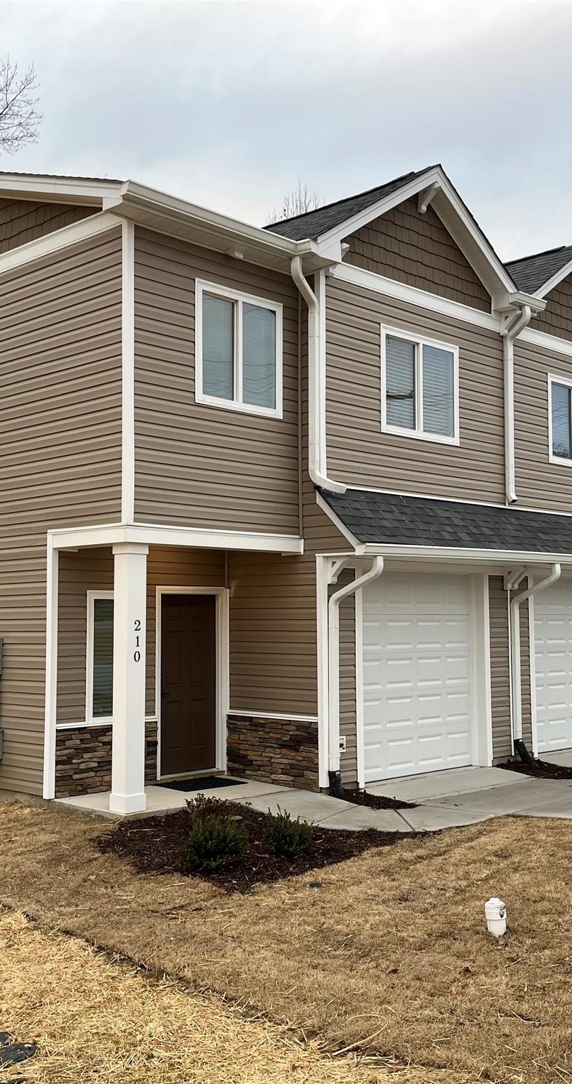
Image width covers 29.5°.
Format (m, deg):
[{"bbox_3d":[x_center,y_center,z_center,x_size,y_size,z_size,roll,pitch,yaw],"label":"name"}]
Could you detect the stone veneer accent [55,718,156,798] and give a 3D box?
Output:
[{"bbox_3d":[-1.868,2.272,11.459,0.073,0.731,1.364,-4,-5,43],"label":"stone veneer accent"}]

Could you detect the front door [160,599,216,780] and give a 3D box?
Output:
[{"bbox_3d":[-1.130,1.611,12.383,0.065,2.014,0.901,-4,-5,43],"label":"front door"}]

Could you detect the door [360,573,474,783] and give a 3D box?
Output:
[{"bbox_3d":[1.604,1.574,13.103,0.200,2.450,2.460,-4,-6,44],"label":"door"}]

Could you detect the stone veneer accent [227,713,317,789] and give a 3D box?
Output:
[{"bbox_3d":[-0.149,2.332,12.221,1.421,0.723,0.073,-4,-5,43],"label":"stone veneer accent"}]

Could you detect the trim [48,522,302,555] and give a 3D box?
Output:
[{"bbox_3d":[-1.123,-0.004,11.630,1.324,0.219,2.517,-4,-5,43],"label":"trim"}]

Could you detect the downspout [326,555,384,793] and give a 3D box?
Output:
[{"bbox_3d":[0.761,1.411,11.593,0.723,2.501,0.114,-4,-5,43],"label":"downspout"}]

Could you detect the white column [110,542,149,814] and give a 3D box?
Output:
[{"bbox_3d":[-1.479,1.269,10.270,0.245,2.500,0.245,-4,-6,44],"label":"white column"}]

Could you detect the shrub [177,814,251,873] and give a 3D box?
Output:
[{"bbox_3d":[-0.571,2.326,8.576,0.520,0.400,0.520,0,-4,0],"label":"shrub"}]

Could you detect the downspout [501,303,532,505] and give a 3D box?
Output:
[{"bbox_3d":[3.157,-1.853,14.621,0.398,2.655,0.114,-4,-5,43],"label":"downspout"}]

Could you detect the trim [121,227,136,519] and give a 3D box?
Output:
[{"bbox_3d":[-1.509,-1.648,10.454,0.097,2.915,0.101,-4,-5,43],"label":"trim"}]

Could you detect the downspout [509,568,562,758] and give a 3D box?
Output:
[{"bbox_3d":[3.252,1.572,14.108,0.720,2.560,0.110,-4,-6,44],"label":"downspout"}]

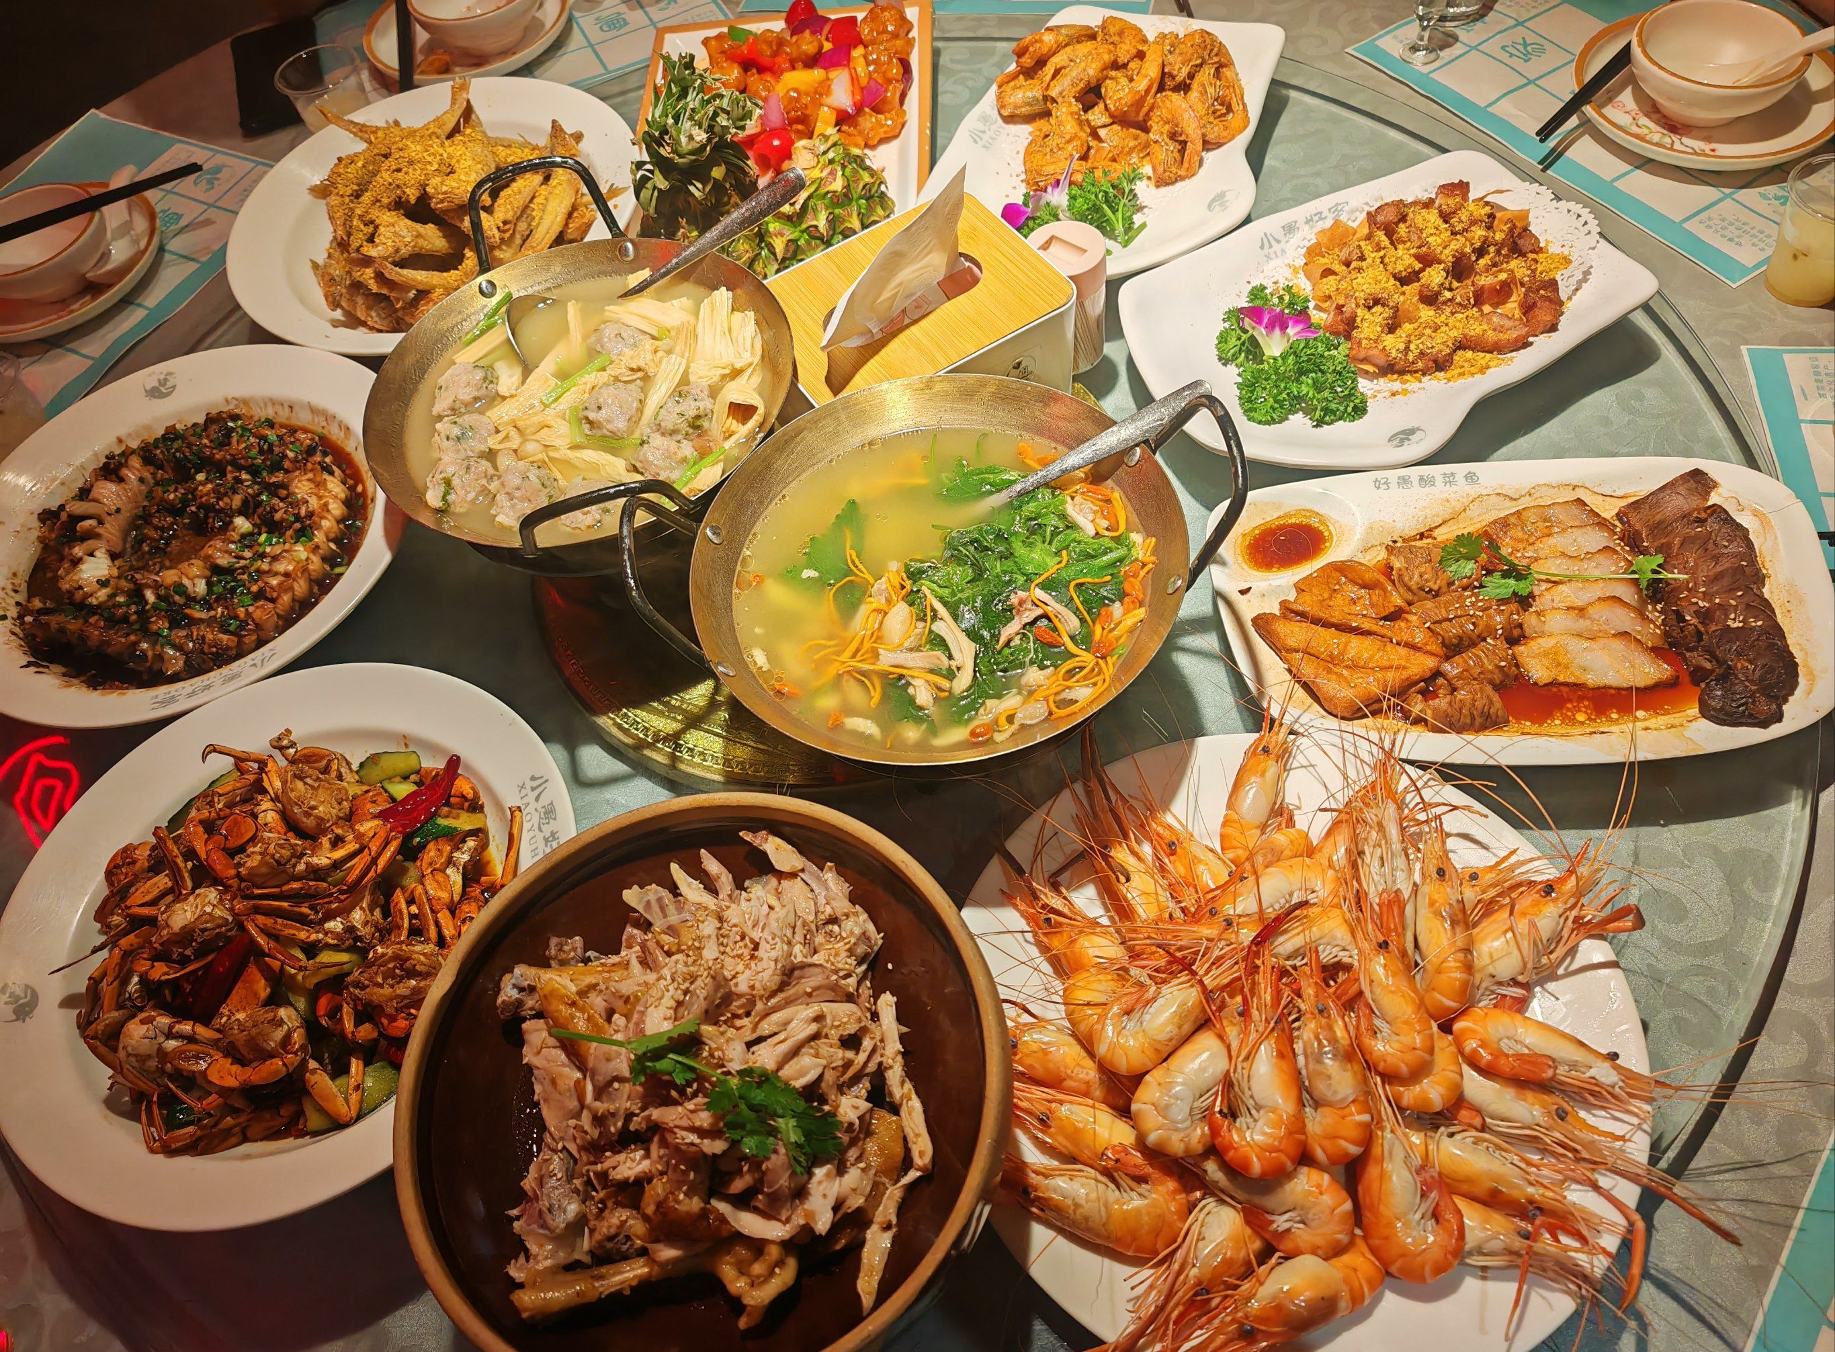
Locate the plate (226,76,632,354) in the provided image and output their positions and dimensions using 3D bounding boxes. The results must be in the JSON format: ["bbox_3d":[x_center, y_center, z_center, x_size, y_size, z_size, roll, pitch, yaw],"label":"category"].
[{"bbox_3d":[-0.359,-0.341,1.085,0.316,0.043,0.316,-4,56,6],"label":"plate"}]

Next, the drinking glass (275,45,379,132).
[{"bbox_3d":[-0.490,-0.480,1.208,0.071,0.075,0.071,-28,57,-10],"label":"drinking glass"}]

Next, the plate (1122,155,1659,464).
[{"bbox_3d":[0.293,-0.220,0.908,0.309,0.032,0.221,-25,56,-8],"label":"plate"}]

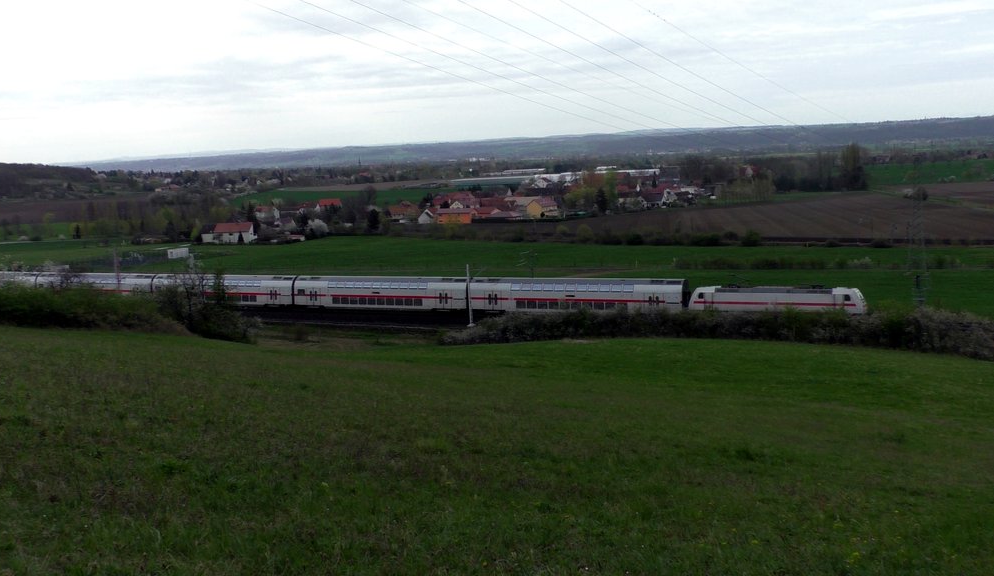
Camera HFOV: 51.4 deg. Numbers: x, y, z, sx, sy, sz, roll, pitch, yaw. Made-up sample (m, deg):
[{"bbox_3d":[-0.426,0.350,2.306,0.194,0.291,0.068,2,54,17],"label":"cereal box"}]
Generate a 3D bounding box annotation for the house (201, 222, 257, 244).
[{"bbox_3d":[-99.480,-20.380,383.000,17.800,7.400,8.500,-3,8,4],"label":"house"}]

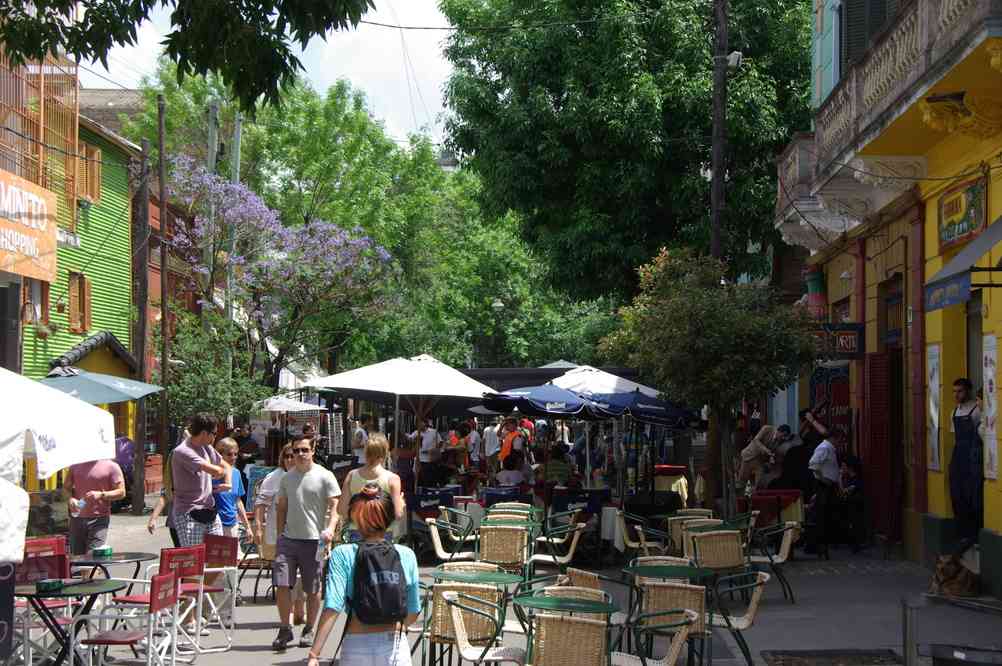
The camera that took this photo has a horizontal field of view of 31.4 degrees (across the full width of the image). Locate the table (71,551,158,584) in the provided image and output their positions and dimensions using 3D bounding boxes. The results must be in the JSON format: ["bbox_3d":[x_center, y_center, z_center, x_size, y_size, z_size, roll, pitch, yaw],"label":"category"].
[{"bbox_3d":[-2.926,2.055,13.300,0.760,0.740,0.760,0,-2,-6],"label":"table"}]

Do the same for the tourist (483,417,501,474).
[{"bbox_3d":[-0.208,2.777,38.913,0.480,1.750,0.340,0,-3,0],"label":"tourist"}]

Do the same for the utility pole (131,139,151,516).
[{"bbox_3d":[-6.610,-0.109,32.884,0.240,7.000,0.240,0,-3,0],"label":"utility pole"}]

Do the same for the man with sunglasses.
[{"bbox_3d":[-1.634,1.740,14.907,0.580,1.750,0.450,0,-2,-2],"label":"man with sunglasses"}]

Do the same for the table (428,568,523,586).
[{"bbox_3d":[-0.175,2.172,13.264,0.700,0.730,0.700,0,-2,2],"label":"table"}]

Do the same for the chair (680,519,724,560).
[{"bbox_3d":[2.024,2.286,17.643,0.550,0.810,0.560,0,-2,-9],"label":"chair"}]

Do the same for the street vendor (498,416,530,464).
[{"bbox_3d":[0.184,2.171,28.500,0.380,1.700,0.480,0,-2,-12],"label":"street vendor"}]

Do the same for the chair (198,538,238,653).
[{"bbox_3d":[-2.395,2.036,14.000,0.540,0.870,0.520,-2,-2,42],"label":"chair"}]

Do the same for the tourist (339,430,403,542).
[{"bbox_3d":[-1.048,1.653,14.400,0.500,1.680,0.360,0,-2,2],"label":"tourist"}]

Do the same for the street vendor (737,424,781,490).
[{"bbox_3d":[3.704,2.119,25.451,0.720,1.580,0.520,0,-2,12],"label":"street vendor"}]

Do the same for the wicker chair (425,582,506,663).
[{"bbox_3d":[-0.208,1.980,11.254,0.530,0.800,0.560,0,-3,3],"label":"wicker chair"}]

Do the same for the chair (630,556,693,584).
[{"bbox_3d":[1.196,2.058,12.932,0.530,0.800,0.560,0,-3,4],"label":"chair"}]

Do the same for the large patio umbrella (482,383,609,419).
[{"bbox_3d":[0.679,1.774,23.046,1.950,2.300,1.950,0,-2,2],"label":"large patio umbrella"}]

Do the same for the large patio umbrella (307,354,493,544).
[{"bbox_3d":[-1.454,1.653,25.554,2.670,2.740,2.670,0,-2,2],"label":"large patio umbrella"}]

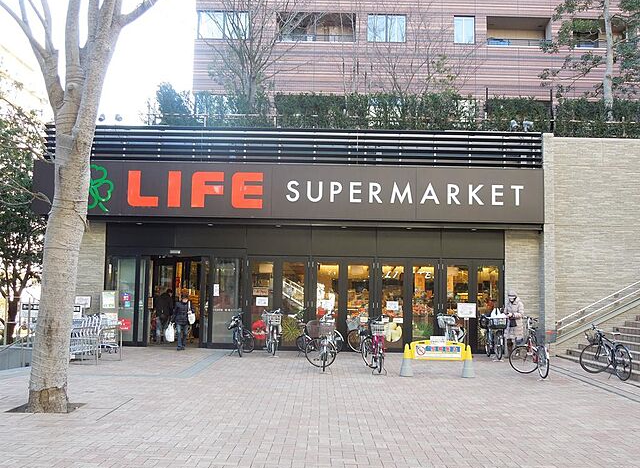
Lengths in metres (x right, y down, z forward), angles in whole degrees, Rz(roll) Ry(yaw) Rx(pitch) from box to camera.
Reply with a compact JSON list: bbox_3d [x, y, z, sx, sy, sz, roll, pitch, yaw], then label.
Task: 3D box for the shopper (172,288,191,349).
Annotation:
[{"bbox_3d":[-3.799,2.390,19.782,0.500,1.570,0.380,1,-5,0],"label":"shopper"}]

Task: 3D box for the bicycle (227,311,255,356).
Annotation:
[{"bbox_3d":[-1.958,2.421,17.709,0.560,1.090,1.720,0,-5,5],"label":"bicycle"}]

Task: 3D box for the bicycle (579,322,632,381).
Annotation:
[{"bbox_3d":[5.466,2.240,13.821,0.570,1.050,1.700,1,-5,-4],"label":"bicycle"}]

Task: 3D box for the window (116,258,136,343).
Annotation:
[{"bbox_3d":[-5.188,1.778,19.413,0.540,2.270,0.100,1,-5,0],"label":"window"}]

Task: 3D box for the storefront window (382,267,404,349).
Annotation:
[{"bbox_3d":[1.921,1.896,19.262,0.670,2.330,0.100,1,-5,0],"label":"storefront window"}]

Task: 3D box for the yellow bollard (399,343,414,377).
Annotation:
[{"bbox_3d":[1.720,2.480,14.335,0.310,0.670,0.310,1,-5,0],"label":"yellow bollard"}]

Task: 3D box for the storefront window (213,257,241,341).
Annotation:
[{"bbox_3d":[-2.660,1.949,20.518,0.850,2.560,0.080,1,-5,0],"label":"storefront window"}]

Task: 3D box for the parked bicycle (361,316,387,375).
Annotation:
[{"bbox_3d":[1.046,2.199,14.471,0.520,1.100,1.720,1,-5,-3],"label":"parked bicycle"}]

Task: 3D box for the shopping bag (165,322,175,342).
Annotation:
[{"bbox_3d":[-3.920,2.541,18.751,0.260,0.500,0.200,1,-5,0],"label":"shopping bag"}]

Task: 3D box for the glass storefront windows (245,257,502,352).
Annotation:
[{"bbox_3d":[1.397,1.828,18.696,6.691,2.477,0.120,1,-5,0],"label":"glass storefront windows"}]

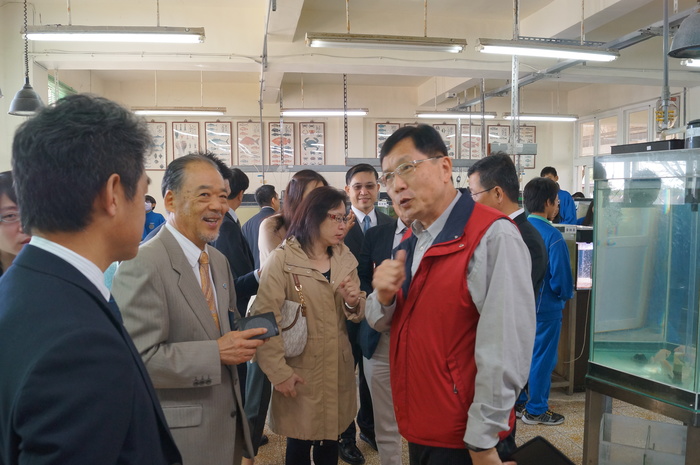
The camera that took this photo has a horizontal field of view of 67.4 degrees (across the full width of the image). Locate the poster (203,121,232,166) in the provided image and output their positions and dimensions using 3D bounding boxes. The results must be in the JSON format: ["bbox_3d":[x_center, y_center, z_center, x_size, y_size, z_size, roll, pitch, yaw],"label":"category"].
[{"bbox_3d":[-2.231,-1.476,8.957,0.440,0.800,0.030,-1,4,-9],"label":"poster"}]

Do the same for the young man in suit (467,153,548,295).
[{"bbox_3d":[0.645,0.537,2.236,0.360,1.733,0.520,2,5,28],"label":"young man in suit"}]

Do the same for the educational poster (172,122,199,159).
[{"bbox_3d":[-2.576,-1.353,8.252,0.420,0.770,0.030,-1,4,-10],"label":"educational poster"}]

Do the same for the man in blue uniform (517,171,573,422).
[{"bbox_3d":[1.246,0.466,3.485,0.380,1.648,0.450,-4,5,-39],"label":"man in blue uniform"}]

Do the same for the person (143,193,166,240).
[{"bbox_3d":[-2.743,0.274,7.352,0.480,1.582,0.320,1,4,18],"label":"person"}]

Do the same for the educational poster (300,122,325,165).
[{"bbox_3d":[-0.647,-1.525,9.215,0.440,0.800,0.030,-1,4,-9],"label":"educational poster"}]

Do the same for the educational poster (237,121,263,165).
[{"bbox_3d":[-1.702,-1.494,9.043,0.440,0.800,0.030,-1,4,-9],"label":"educational poster"}]

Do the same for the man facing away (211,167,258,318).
[{"bbox_3d":[-0.675,0.469,3.207,0.500,1.710,0.500,-1,4,-12],"label":"man facing away"}]

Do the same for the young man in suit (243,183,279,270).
[{"bbox_3d":[-0.752,0.401,4.705,0.520,1.648,0.340,2,4,30],"label":"young man in suit"}]

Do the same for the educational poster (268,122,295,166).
[{"bbox_3d":[-1.172,-1.508,9.130,0.440,0.800,0.030,-1,4,-9],"label":"educational poster"}]

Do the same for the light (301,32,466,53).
[{"bbox_3d":[0.275,-1.431,3.950,1.250,0.090,0.120,-1,4,-10],"label":"light"}]

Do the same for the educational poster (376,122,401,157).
[{"bbox_3d":[0.650,-1.458,8.850,0.420,0.770,0.030,-1,4,-10],"label":"educational poster"}]

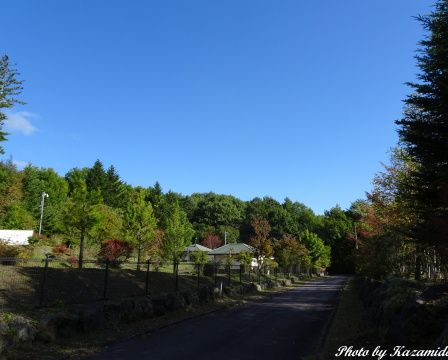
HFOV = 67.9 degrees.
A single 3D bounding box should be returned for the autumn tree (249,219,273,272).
[{"bbox_3d":[3.948,7.085,36.000,2.596,5.739,2.596,0,-14,0],"label":"autumn tree"}]

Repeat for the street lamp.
[{"bbox_3d":[-20.667,4.111,38.000,0.850,5.386,0.350,-5,-15,19],"label":"street lamp"}]

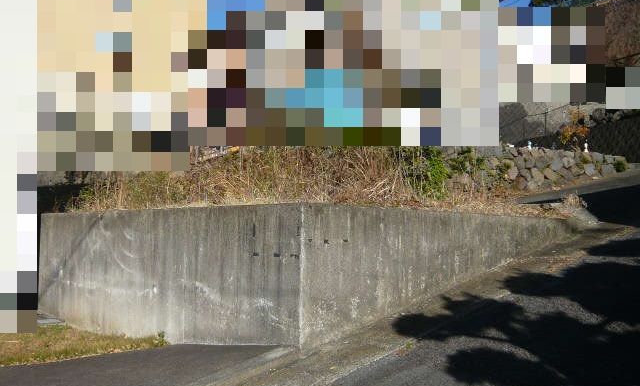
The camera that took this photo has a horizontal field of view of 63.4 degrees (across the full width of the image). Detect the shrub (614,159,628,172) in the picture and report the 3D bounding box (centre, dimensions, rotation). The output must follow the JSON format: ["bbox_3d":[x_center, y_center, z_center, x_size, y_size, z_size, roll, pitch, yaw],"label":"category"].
[{"bbox_3d":[11.124,-1.015,19.100,0.520,0.450,0.460,0,-4,0],"label":"shrub"}]

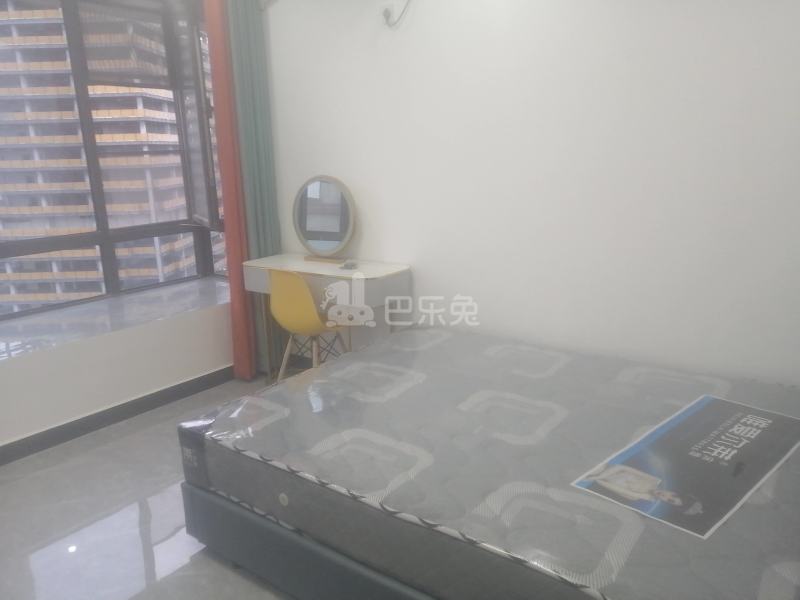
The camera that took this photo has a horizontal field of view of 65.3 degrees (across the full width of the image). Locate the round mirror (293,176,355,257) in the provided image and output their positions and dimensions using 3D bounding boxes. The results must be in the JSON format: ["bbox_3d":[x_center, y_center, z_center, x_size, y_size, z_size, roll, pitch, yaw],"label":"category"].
[{"bbox_3d":[-0.461,-0.500,3.749,0.475,0.485,0.060,8,16,35],"label":"round mirror"}]

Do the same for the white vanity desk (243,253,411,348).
[{"bbox_3d":[-0.405,0.177,3.591,0.982,0.768,0.398,8,16,36],"label":"white vanity desk"}]

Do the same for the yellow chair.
[{"bbox_3d":[-0.486,0.177,3.576,0.438,0.783,0.468,9,17,39],"label":"yellow chair"}]

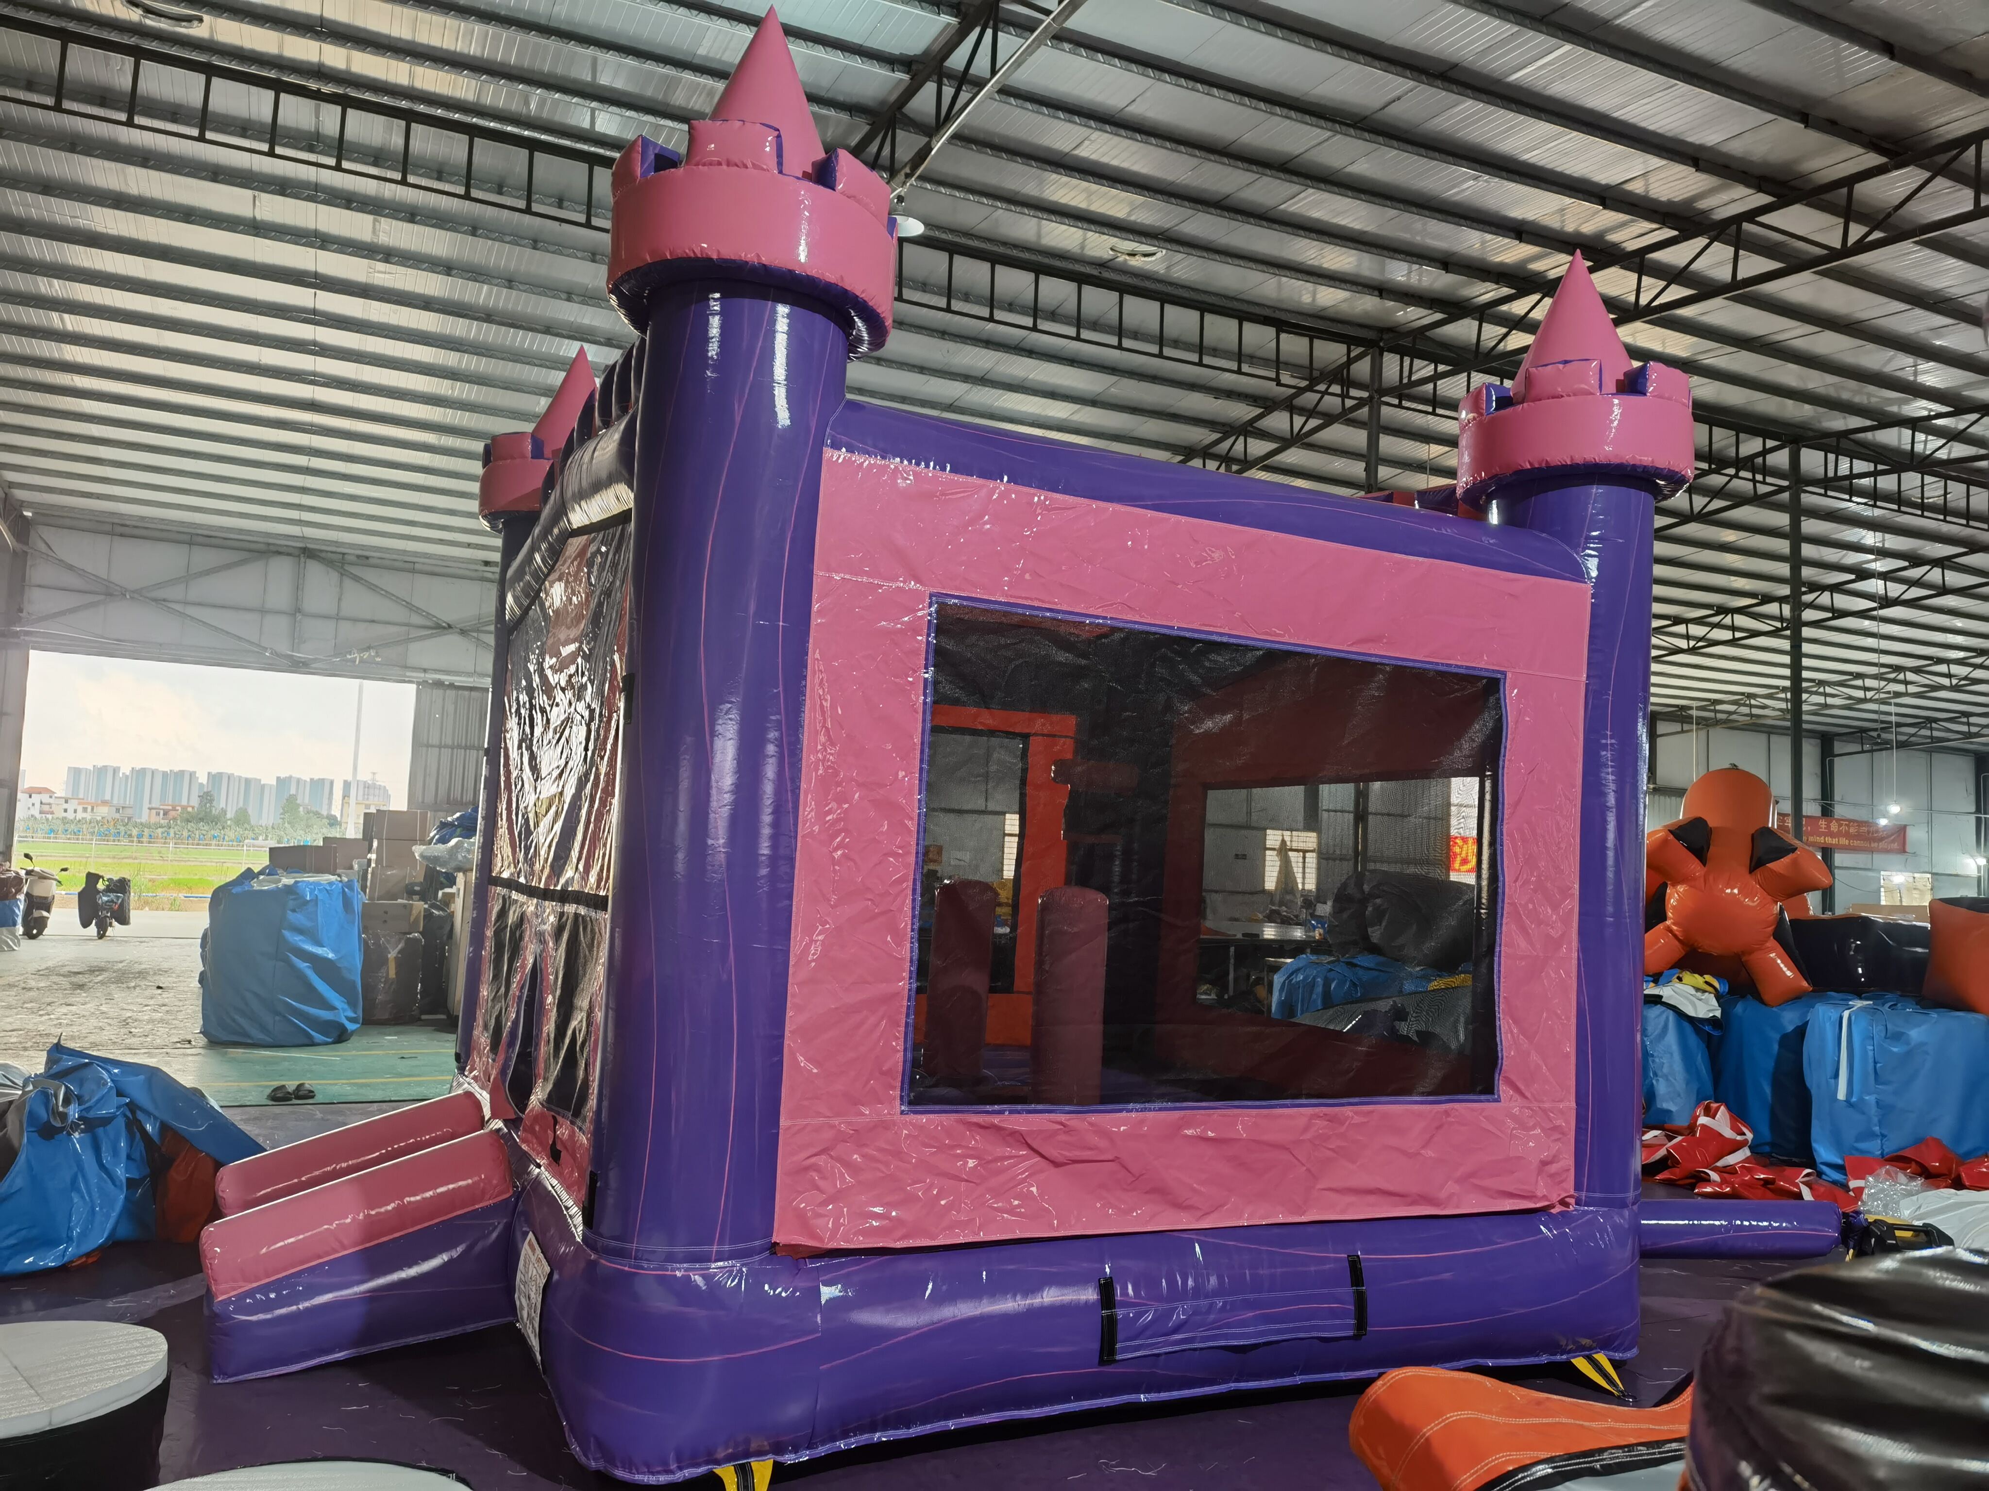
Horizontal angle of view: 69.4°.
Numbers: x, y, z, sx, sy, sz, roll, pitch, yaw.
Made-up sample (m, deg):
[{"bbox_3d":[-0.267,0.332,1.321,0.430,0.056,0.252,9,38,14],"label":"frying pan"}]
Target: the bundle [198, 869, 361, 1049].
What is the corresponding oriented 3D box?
[{"bbox_3d":[-5.863,1.760,11.932,1.200,1.300,1.150,4,-5,-26],"label":"bundle"}]

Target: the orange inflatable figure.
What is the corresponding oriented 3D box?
[{"bbox_3d":[4.866,0.930,9.500,1.350,1.550,1.000,0,-5,27],"label":"orange inflatable figure"}]

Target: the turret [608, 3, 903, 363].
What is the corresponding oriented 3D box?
[{"bbox_3d":[-0.712,-1.787,4.408,0.860,1.010,0.860,5,-6,-23],"label":"turret"}]

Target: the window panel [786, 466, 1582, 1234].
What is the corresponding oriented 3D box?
[{"bbox_3d":[0.806,0.402,4.695,2.980,2.280,0.100,5,-6,-23],"label":"window panel"}]

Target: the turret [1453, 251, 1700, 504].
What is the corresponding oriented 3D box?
[{"bbox_3d":[2.326,-1.471,5.731,0.860,1.010,0.860,5,-6,-23],"label":"turret"}]

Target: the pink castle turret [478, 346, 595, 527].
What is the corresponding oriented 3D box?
[{"bbox_3d":[-2.233,-1.578,7.501,0.860,1.010,0.860,5,-6,-23],"label":"pink castle turret"}]

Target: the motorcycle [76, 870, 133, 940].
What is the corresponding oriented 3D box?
[{"bbox_3d":[-13.805,2.455,22.279,0.750,1.030,1.700,5,-6,-33],"label":"motorcycle"}]

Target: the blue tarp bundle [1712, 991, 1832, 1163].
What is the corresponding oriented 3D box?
[{"bbox_3d":[5.110,2.111,9.273,0.950,0.970,1.000,0,-5,28],"label":"blue tarp bundle"}]

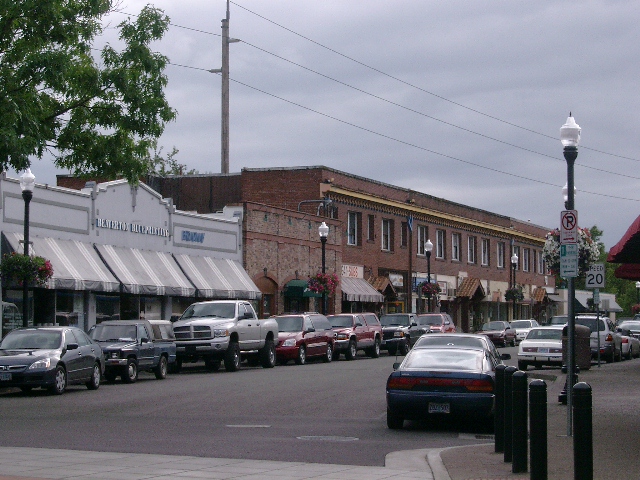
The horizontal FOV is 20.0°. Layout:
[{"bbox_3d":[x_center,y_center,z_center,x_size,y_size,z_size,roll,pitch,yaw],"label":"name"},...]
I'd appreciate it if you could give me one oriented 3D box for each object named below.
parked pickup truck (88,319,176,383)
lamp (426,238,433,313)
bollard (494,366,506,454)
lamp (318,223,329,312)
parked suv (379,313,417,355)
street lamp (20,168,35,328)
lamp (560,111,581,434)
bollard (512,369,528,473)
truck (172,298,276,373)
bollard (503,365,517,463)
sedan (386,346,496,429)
[{"bbox_3d":[-5.465,3.085,50.514,1.670,1.680,4.500,-1,-3,13],"label":"parked pickup truck"},{"bbox_3d":[5.067,2.604,83.886,0.380,5.232,0.380,-1,-3,16],"label":"lamp"},{"bbox_3d":[2.129,1.974,21.228,0.160,1.028,0.160,-1,-3,16],"label":"bollard"},{"bbox_3d":[0.163,1.945,68.686,0.380,5.224,0.380,-1,-3,16],"label":"lamp"},{"bbox_3d":[3.500,4.225,80.729,1.760,1.770,4.500,-1,-3,17],"label":"parked suv"},{"bbox_3d":[-7.135,0.855,44.086,0.380,5.253,0.380,-1,-3,16],"label":"street lamp"},{"bbox_3d":[4.514,0.331,32.486,0.400,5.256,0.400,-1,-3,16],"label":"lamp"},{"bbox_3d":[2.042,1.852,18.427,0.160,1.041,0.160,-1,-3,16],"label":"bollard"},{"bbox_3d":[-3.061,3.157,59.670,2.030,2.220,5.750,-1,-3,15],"label":"truck"},{"bbox_3d":[2.103,1.907,19.877,0.160,1.052,0.160,-1,-3,16],"label":"bollard"},{"bbox_3d":[2.101,2.358,29.476,1.700,1.270,4.500,0,-3,9],"label":"sedan"}]

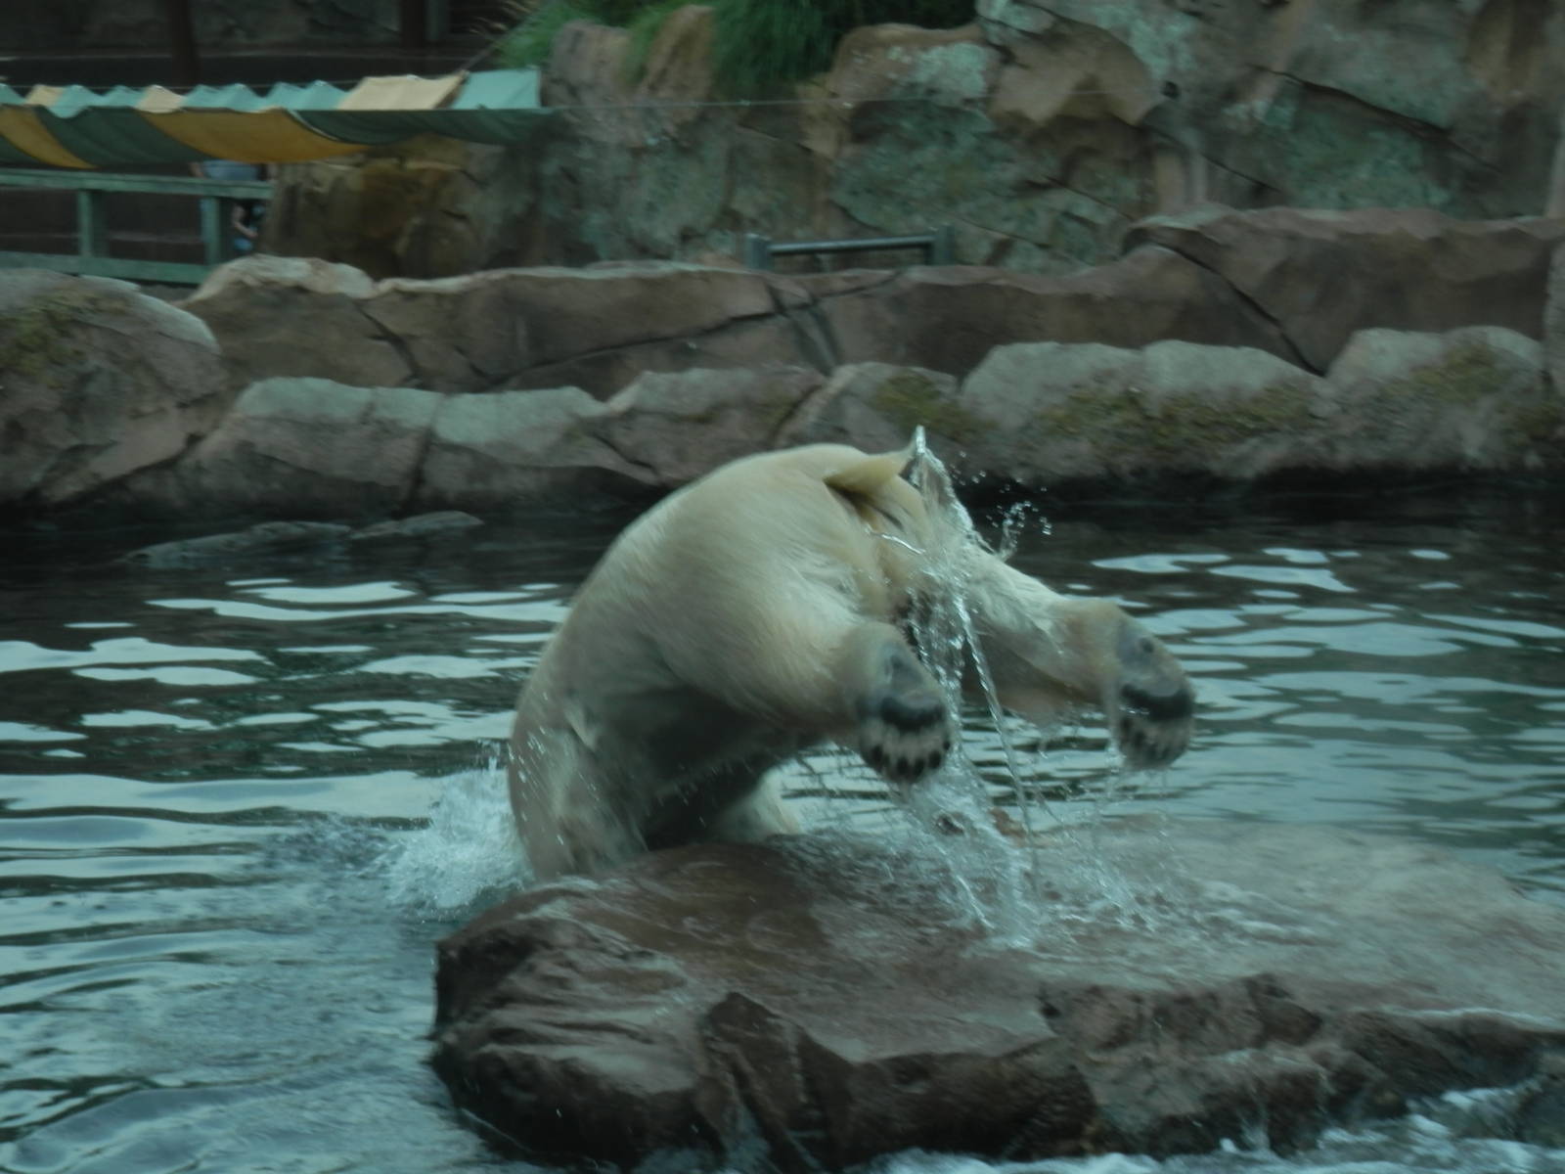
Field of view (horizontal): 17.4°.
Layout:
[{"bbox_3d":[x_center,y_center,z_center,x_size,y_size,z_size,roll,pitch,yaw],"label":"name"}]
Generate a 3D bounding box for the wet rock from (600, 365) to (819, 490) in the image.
[{"bbox_3d":[-0.356,-0.799,25.400,1.100,0.580,0.750,0,6,0],"label":"wet rock"}]

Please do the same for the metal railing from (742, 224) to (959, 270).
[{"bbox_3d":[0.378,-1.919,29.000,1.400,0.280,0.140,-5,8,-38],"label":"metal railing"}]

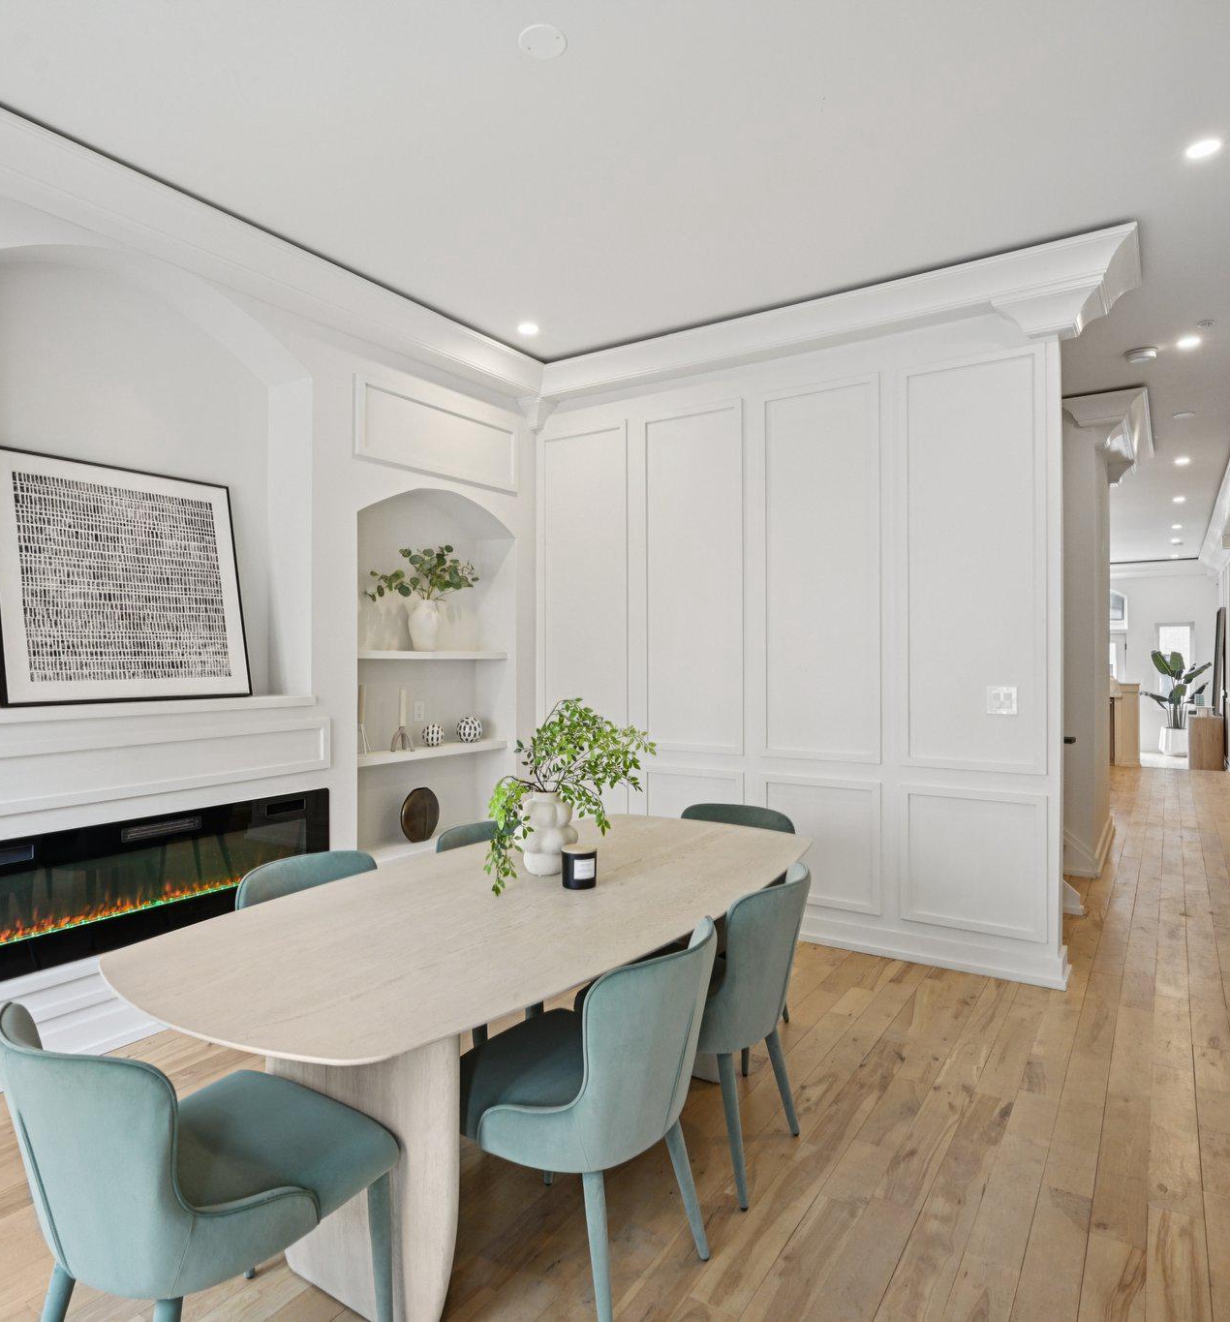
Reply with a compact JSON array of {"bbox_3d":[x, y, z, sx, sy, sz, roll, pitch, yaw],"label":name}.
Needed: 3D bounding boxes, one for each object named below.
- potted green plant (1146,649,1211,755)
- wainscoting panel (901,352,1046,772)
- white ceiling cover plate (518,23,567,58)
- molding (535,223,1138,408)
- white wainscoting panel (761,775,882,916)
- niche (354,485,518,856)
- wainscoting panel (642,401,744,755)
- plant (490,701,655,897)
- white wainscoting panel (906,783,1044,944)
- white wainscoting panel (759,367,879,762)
[{"bbox_3d":[8.153,0.598,11.976,0.820,1.550,0.750,0,0,34],"label":"potted green plant"},{"bbox_3d":[1.608,-0.443,3.741,0.614,1.878,0.024,0,0,33],"label":"wainscoting panel"},{"bbox_3d":[-0.193,-1.664,2.221,0.127,0.012,0.127,0,0,0],"label":"white ceiling cover plate"},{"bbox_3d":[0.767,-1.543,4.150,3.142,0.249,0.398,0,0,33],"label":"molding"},{"bbox_3d":[1.040,0.922,4.201,0.633,0.650,0.030,0,0,34],"label":"white wainscoting panel"},{"bbox_3d":[-1.059,0.035,4.551,0.359,1.875,1.170,0,0,34],"label":"niche"},{"bbox_3d":[0.428,-0.445,4.600,0.643,1.905,0.030,0,0,34],"label":"wainscoting panel"},{"bbox_3d":[-0.125,0.415,2.700,0.540,0.580,0.520,0,0,0],"label":"plant"},{"bbox_3d":[1.636,0.918,3.803,0.625,0.644,0.030,0,0,34],"label":"white wainscoting panel"},{"bbox_3d":[1.008,-0.442,4.128,0.622,1.878,0.024,0,0,33],"label":"white wainscoting panel"}]

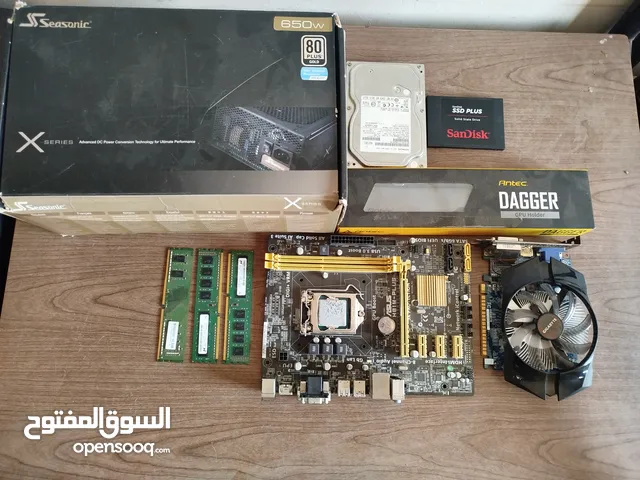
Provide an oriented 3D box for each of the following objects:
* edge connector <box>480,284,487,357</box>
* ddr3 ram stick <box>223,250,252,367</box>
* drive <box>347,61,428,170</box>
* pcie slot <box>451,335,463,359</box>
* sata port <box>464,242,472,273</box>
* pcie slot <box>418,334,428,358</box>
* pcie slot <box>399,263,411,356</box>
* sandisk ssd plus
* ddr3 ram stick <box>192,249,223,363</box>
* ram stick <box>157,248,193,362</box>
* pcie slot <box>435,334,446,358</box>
[{"bbox_3d":[0.193,0.094,0.525,0.006,0.002,0.085,4,78,0],"label":"edge connector"},{"bbox_3d":[-0.096,0.078,0.527,0.030,0.003,0.133,1,78,-1],"label":"ddr3 ram stick"},{"bbox_3d":[0.080,-0.152,0.564,0.102,0.025,0.147,1,79,-1],"label":"drive"},{"bbox_3d":[0.158,0.123,0.511,0.008,0.011,0.025,1,79,-1],"label":"pcie slot"},{"bbox_3d":[0.176,0.022,0.532,0.008,0.009,0.035,1,79,-1],"label":"sata port"},{"bbox_3d":[0.117,0.122,0.510,0.008,0.011,0.025,1,79,-1],"label":"pcie slot"},{"bbox_3d":[0.099,0.079,0.520,0.009,0.012,0.113,3,78,-1],"label":"pcie slot"},{"bbox_3d":[0.189,-0.151,0.578,0.100,0.007,0.070,2,78,-1],"label":"sandisk ssd plus"},{"bbox_3d":[-0.133,0.076,0.527,0.030,0.003,0.133,1,78,-1],"label":"ddr3 ram stick"},{"bbox_3d":[-0.171,0.076,0.526,0.030,0.003,0.133,2,78,-1],"label":"ram stick"},{"bbox_3d":[0.138,0.123,0.511,0.008,0.011,0.025,1,79,-1],"label":"pcie slot"}]

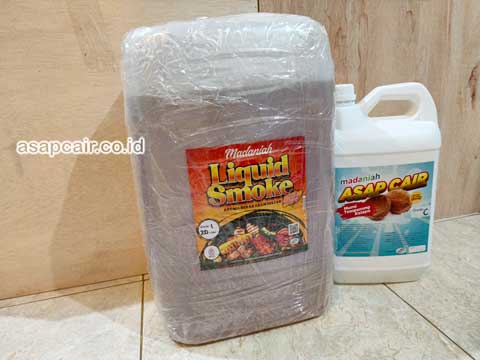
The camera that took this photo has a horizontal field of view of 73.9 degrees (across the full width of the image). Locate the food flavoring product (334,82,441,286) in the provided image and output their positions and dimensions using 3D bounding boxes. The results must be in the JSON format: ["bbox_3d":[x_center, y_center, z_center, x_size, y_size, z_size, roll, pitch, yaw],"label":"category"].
[{"bbox_3d":[0.219,0.004,0.542,0.180,0.317,0.132,-3,18,3],"label":"food flavoring product"}]

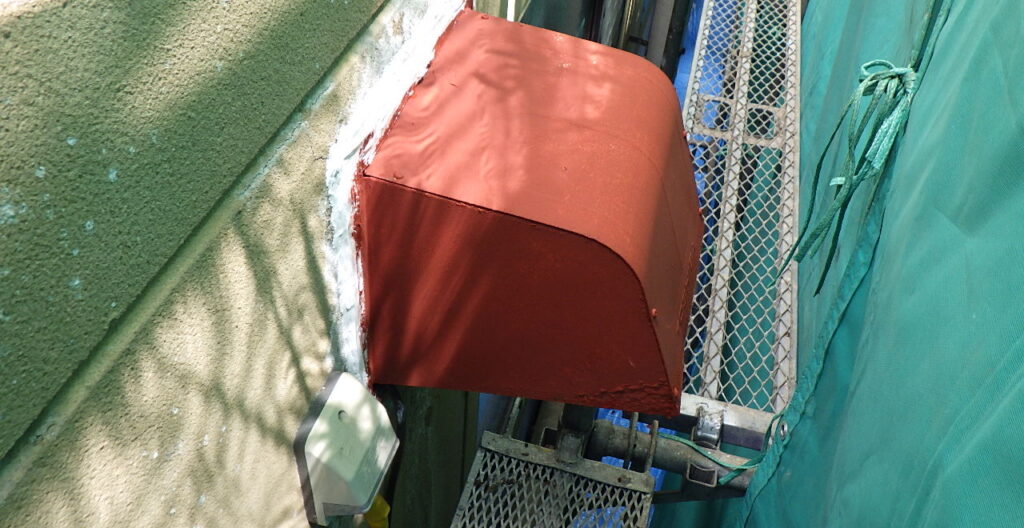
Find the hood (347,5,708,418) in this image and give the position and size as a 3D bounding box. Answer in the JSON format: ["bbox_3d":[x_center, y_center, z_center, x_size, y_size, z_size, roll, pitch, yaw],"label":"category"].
[{"bbox_3d":[0.058,-0.042,0.958,0.341,0.309,0.345,14,44,7],"label":"hood"}]

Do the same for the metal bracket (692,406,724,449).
[{"bbox_3d":[0.278,0.243,1.196,0.042,0.051,0.063,14,44,7],"label":"metal bracket"}]

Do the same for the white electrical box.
[{"bbox_3d":[-0.158,0.191,0.817,0.069,0.139,0.088,14,44,7],"label":"white electrical box"}]

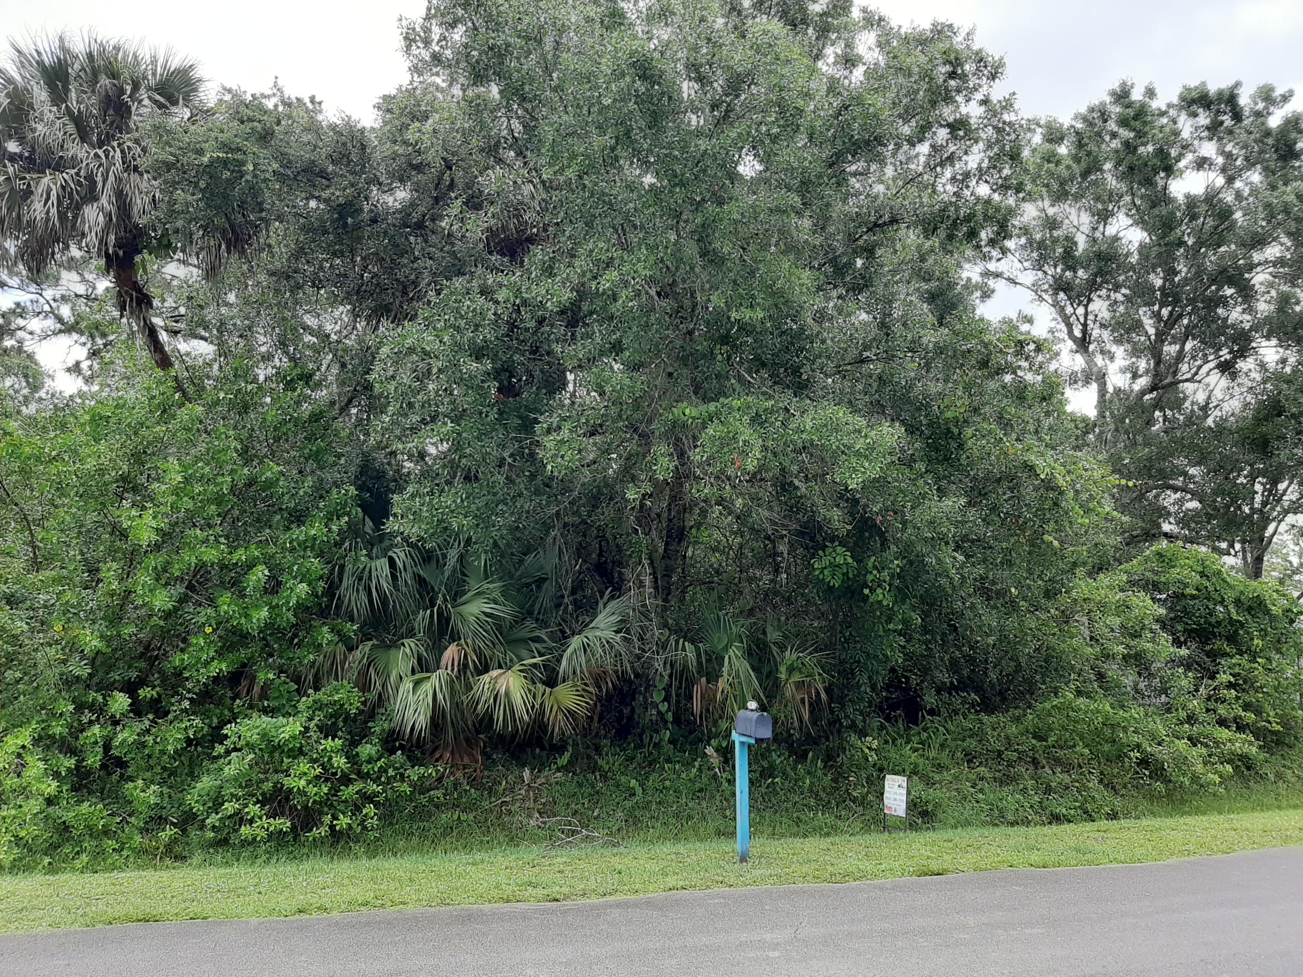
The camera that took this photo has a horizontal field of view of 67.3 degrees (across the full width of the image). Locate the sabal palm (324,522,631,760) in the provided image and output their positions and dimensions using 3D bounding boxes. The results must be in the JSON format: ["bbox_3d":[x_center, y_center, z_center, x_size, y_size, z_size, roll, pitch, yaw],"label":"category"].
[{"bbox_3d":[-2.171,2.181,12.100,3.400,3.100,3.100,4,-11,-15],"label":"sabal palm"}]

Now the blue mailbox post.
[{"bbox_3d":[0.930,2.700,8.992,0.180,1.440,0.560,4,-11,-15],"label":"blue mailbox post"}]

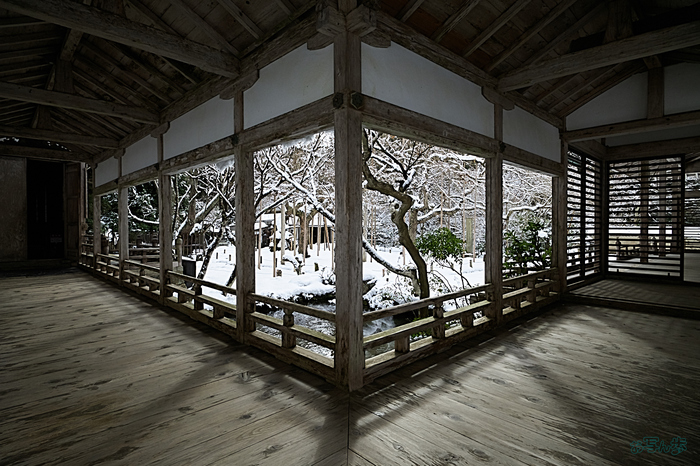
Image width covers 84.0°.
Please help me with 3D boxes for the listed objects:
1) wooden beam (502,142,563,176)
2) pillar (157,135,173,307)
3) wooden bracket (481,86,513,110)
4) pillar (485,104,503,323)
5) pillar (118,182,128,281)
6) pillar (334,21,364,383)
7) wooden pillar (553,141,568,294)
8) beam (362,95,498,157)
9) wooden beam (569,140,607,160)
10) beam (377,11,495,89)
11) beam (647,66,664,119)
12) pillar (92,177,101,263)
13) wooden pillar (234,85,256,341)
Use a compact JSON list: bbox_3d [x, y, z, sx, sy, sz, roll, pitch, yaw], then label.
[{"bbox_3d":[2.582,-0.985,5.488,0.132,0.203,2.259,1,2,45],"label":"wooden beam"},{"bbox_3d":[-2.848,-0.206,5.969,0.150,2.611,0.150,-1,2,-42],"label":"pillar"},{"bbox_3d":[1.766,-1.593,4.791,0.159,0.137,0.908,1,2,45],"label":"wooden bracket"},{"bbox_3d":[1.484,-0.175,4.036,0.163,2.264,0.115,-2,2,-44],"label":"pillar"},{"bbox_3d":[-3.812,0.018,6.562,0.117,1.765,0.148,-2,2,-44],"label":"pillar"},{"bbox_3d":[-0.006,-0.155,2.888,0.150,2.595,0.150,-1,2,-42],"label":"pillar"},{"bbox_3d":[3.486,-0.216,6.438,0.150,2.454,0.150,1,2,45],"label":"wooden pillar"},{"bbox_3d":[0.747,-0.855,3.313,1.951,0.186,0.138,-2,2,-44],"label":"beam"},{"bbox_3d":[4.461,-1.604,7.411,0.132,0.240,2.661,1,2,45],"label":"wooden beam"},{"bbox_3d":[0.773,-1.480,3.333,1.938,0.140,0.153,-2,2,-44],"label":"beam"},{"bbox_3d":[4.203,-1.918,5.332,0.162,0.705,0.132,1,2,45],"label":"beam"},{"bbox_3d":[-6.443,-0.276,9.904,0.150,2.444,0.150,-1,2,-42],"label":"pillar"},{"bbox_3d":[-0.961,-0.144,3.604,0.122,2.285,0.148,-2,2,-44],"label":"wooden pillar"}]

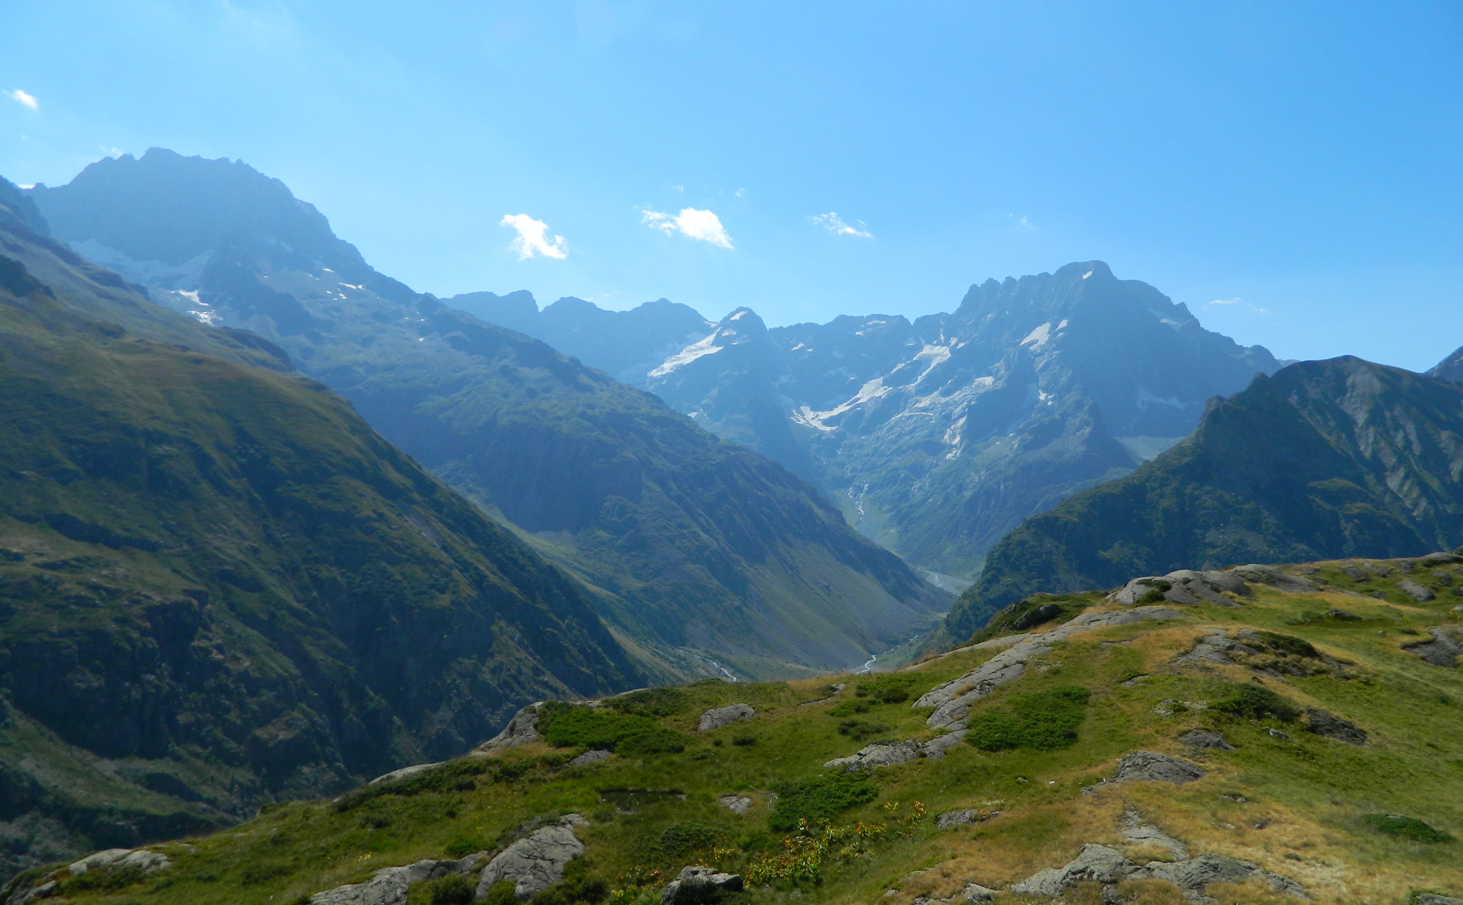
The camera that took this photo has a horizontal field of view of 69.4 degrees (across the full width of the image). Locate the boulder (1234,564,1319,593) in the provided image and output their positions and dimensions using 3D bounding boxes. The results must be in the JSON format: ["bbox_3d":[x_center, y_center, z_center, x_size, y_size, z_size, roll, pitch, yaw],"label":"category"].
[{"bbox_3d":[31.959,7.445,62.000,4.940,1.400,3.300,0,-2,0],"label":"boulder"}]

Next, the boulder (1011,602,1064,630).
[{"bbox_3d":[15.048,8.044,52.000,2.510,1.200,1.800,0,-2,0],"label":"boulder"}]

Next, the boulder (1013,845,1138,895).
[{"bbox_3d":[5.373,6.524,16.500,1.920,0.550,1.100,0,-2,0],"label":"boulder"}]

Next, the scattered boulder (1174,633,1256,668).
[{"bbox_3d":[19.242,7.860,42.000,3.170,1.000,2.300,0,-2,0],"label":"scattered boulder"}]

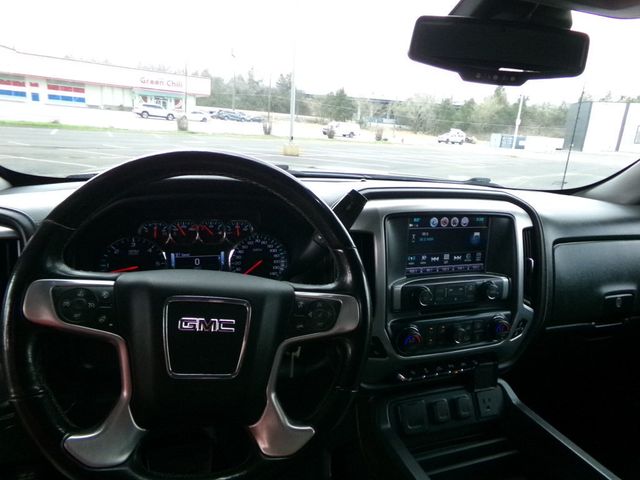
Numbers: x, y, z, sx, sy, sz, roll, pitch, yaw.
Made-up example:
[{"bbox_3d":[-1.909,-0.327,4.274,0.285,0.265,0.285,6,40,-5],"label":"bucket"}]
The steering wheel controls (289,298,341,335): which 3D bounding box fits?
[{"bbox_3d":[-0.006,0.091,0.516,0.059,0.040,0.018,5,-12,-18],"label":"steering wheel controls"}]

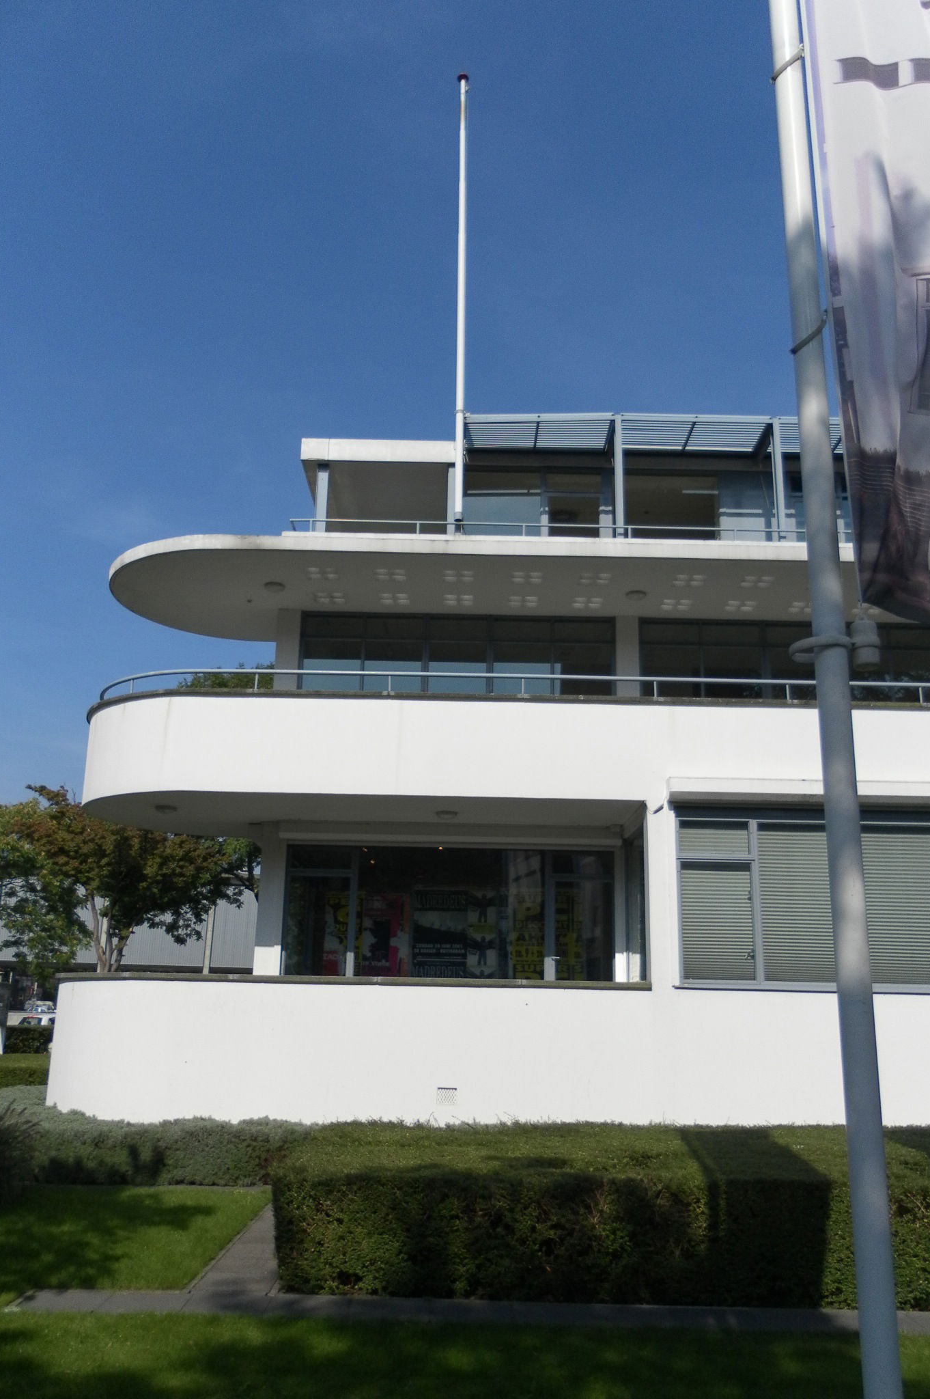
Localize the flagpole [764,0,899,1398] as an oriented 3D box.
[{"bbox_3d":[1.077,-0.949,3.502,0.100,7.100,0.100,1,-15,0],"label":"flagpole"}]

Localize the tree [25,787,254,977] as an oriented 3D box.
[{"bbox_3d":[-5.969,4.141,20.648,4.600,6.000,4.500,1,-15,0],"label":"tree"}]

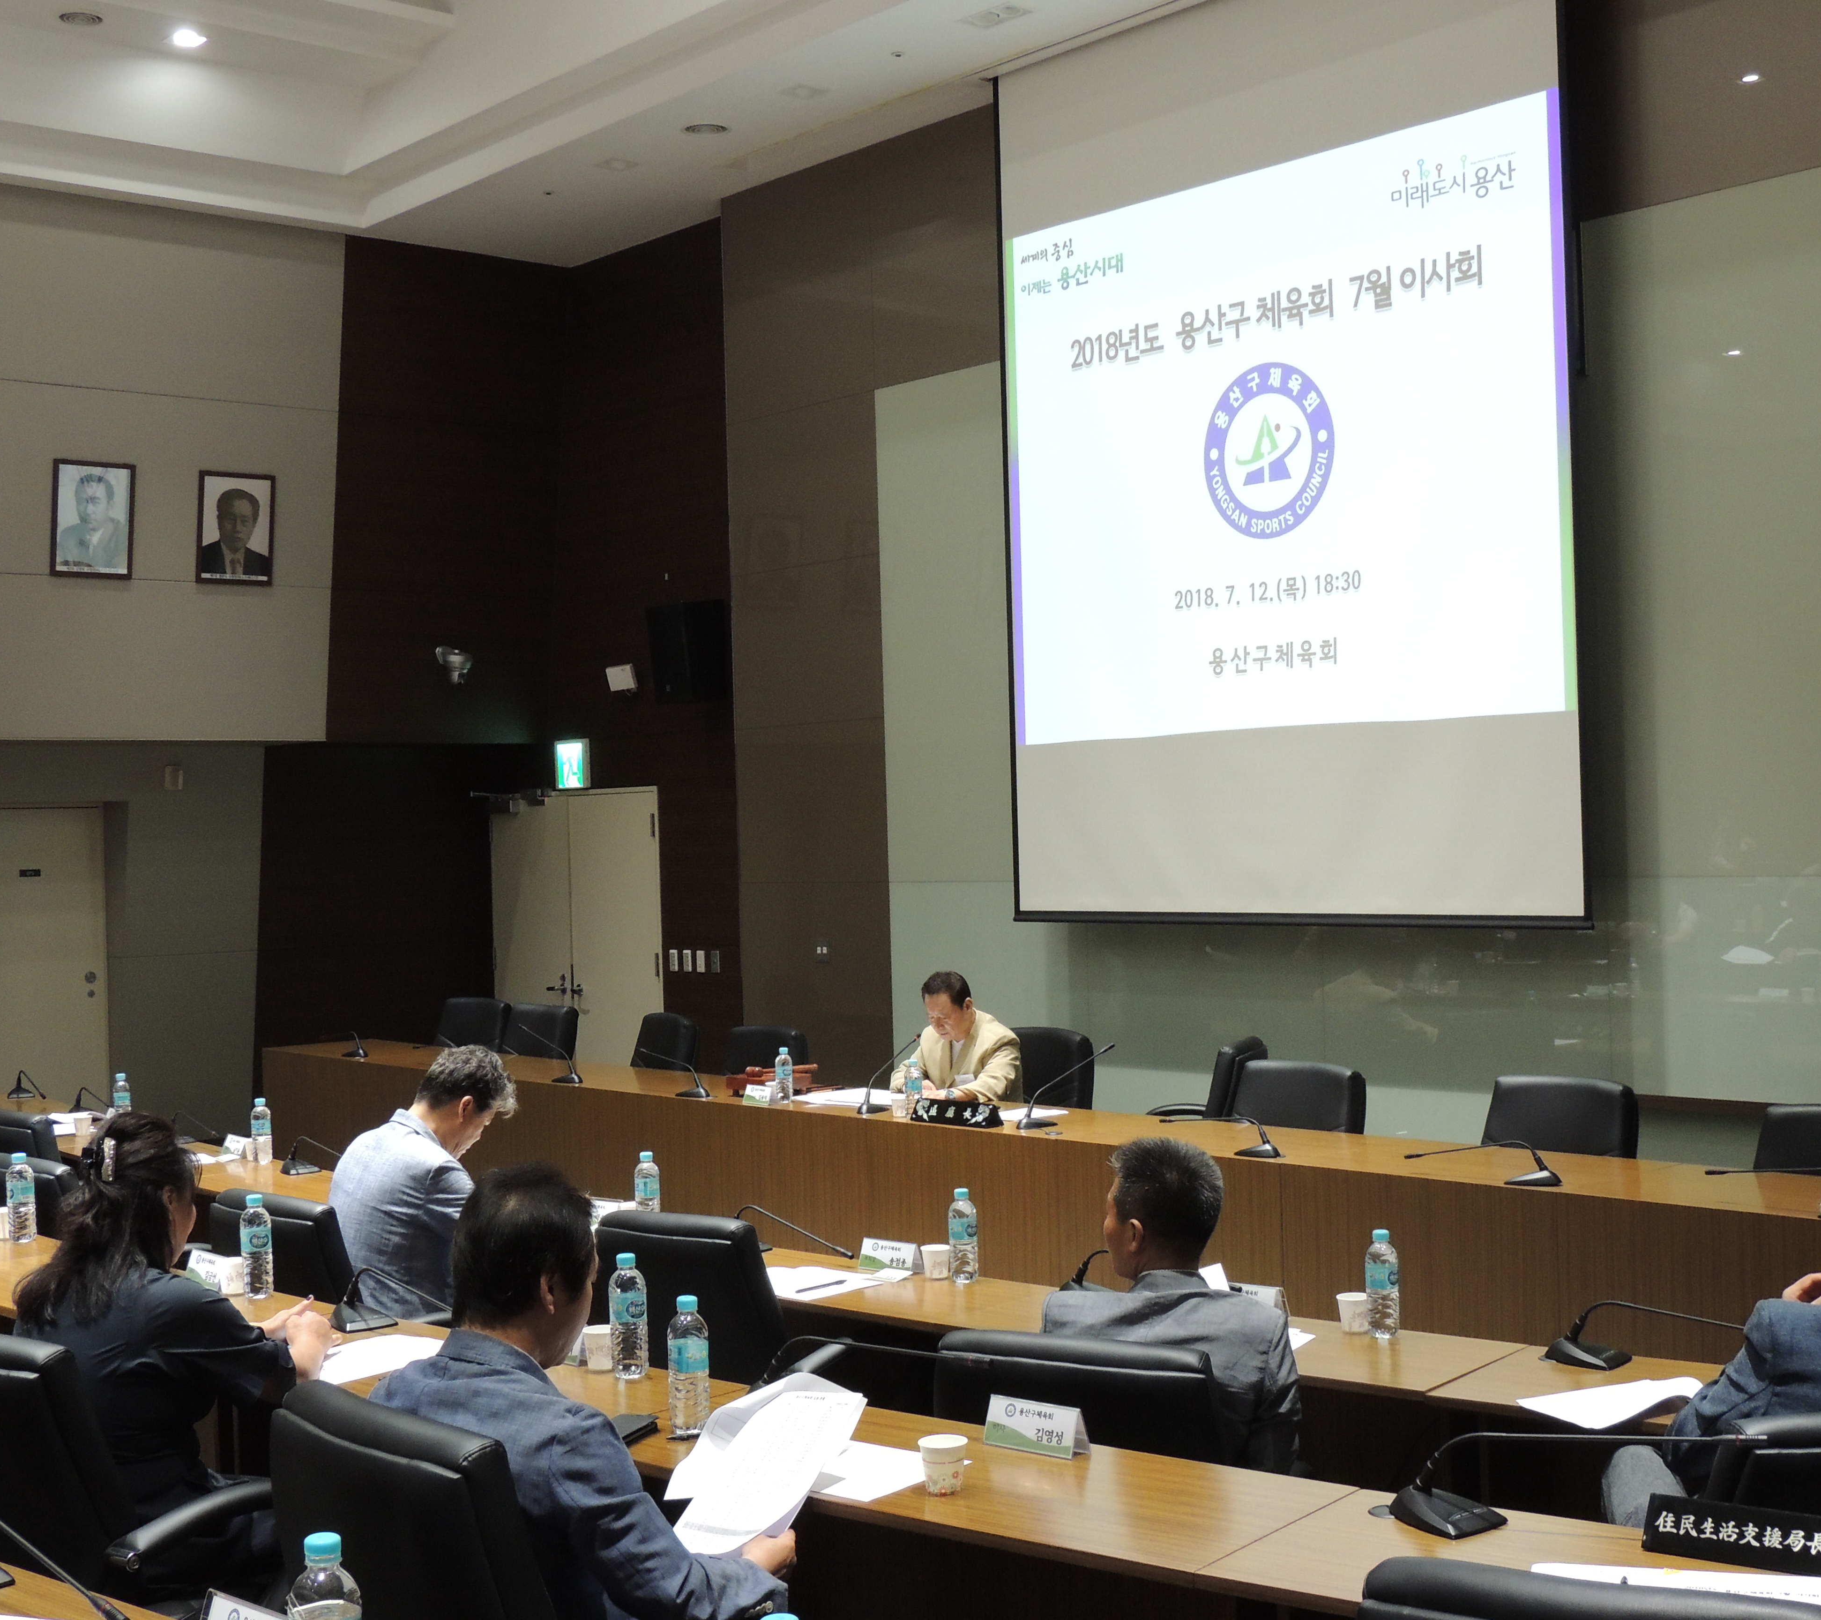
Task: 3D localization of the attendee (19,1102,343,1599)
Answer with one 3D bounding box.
[{"bbox_3d":[-1.249,1.141,4.419,0.480,1.220,0.700,-2,-1,41],"label":"attendee"}]

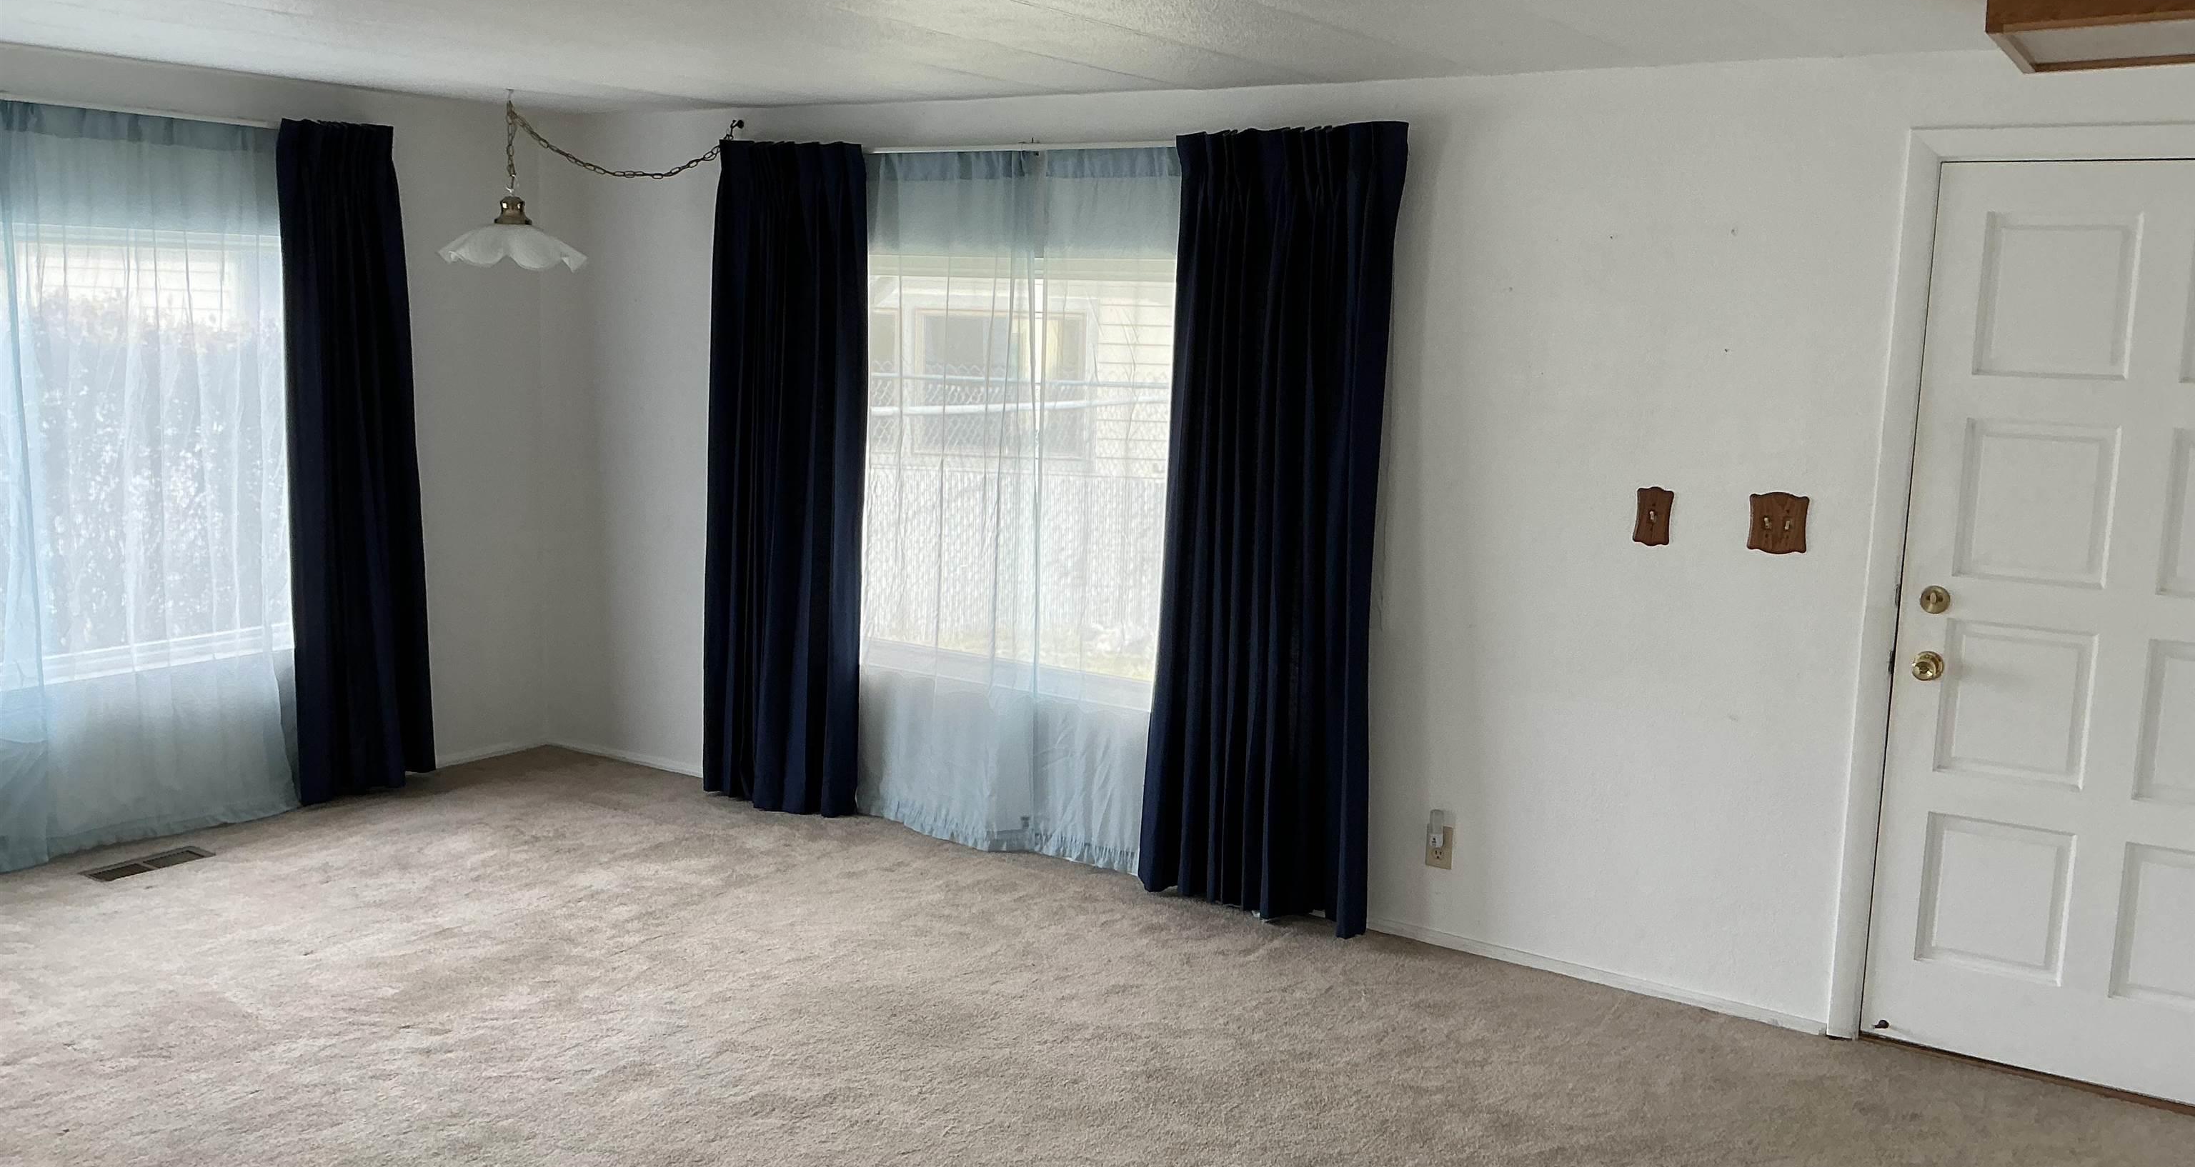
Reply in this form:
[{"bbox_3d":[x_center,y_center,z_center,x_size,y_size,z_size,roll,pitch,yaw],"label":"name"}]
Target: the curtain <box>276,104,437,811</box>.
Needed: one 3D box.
[{"bbox_3d":[-2.399,-0.372,5.770,0.130,2.150,0.470,7,10,32],"label":"curtain"}]

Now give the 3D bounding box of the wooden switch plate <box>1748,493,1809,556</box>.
[{"bbox_3d":[1.605,-0.141,4.181,0.133,0.146,0.020,7,10,32],"label":"wooden switch plate"}]

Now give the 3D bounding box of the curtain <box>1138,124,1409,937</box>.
[{"bbox_3d":[0.456,-0.139,4.818,0.670,2.130,0.140,7,10,32],"label":"curtain"}]

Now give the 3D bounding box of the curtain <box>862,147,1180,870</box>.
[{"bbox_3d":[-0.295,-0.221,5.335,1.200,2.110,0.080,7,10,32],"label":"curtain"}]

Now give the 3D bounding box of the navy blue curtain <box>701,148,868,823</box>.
[{"bbox_3d":[-1.018,-0.321,5.742,0.610,2.130,0.130,7,10,32],"label":"navy blue curtain"}]

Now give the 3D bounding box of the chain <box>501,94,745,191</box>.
[{"bbox_3d":[-1.497,-1.389,5.654,0.720,0.297,0.040,-2,9,-21],"label":"chain"}]

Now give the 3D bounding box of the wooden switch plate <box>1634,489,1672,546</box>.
[{"bbox_3d":[1.360,-0.163,4.335,0.085,0.140,0.020,7,10,32],"label":"wooden switch plate"}]

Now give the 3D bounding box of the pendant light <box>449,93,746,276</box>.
[{"bbox_3d":[-1.602,-1.265,5.634,0.920,0.540,0.440,-2,9,-21],"label":"pendant light"}]

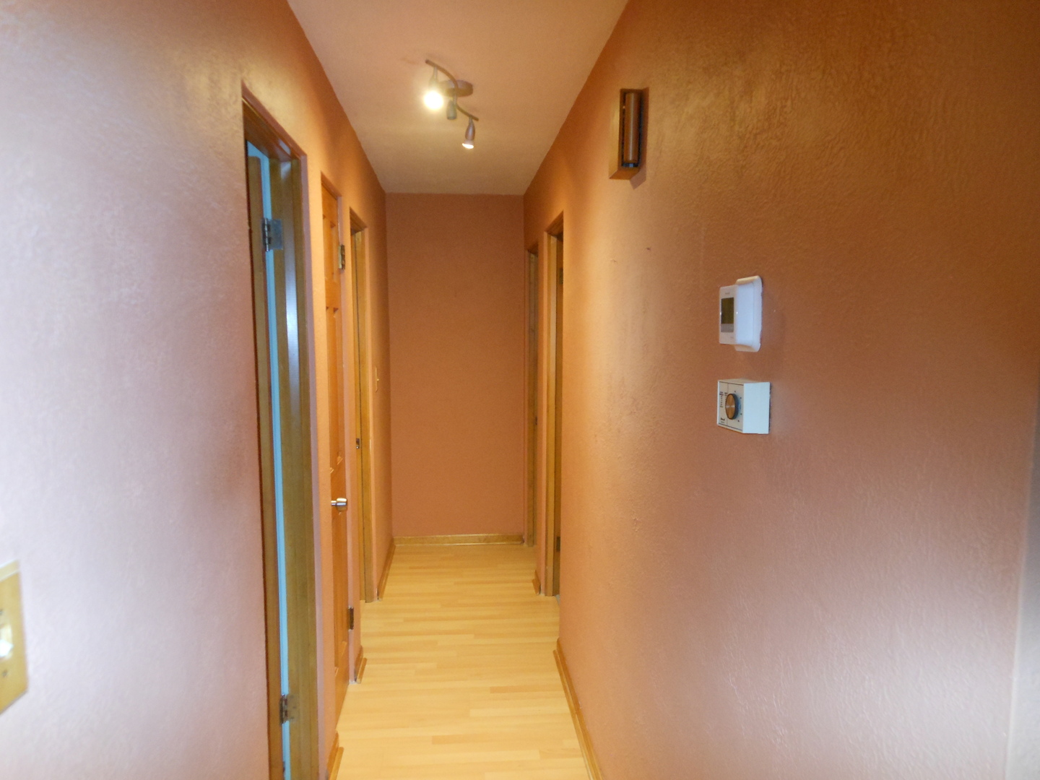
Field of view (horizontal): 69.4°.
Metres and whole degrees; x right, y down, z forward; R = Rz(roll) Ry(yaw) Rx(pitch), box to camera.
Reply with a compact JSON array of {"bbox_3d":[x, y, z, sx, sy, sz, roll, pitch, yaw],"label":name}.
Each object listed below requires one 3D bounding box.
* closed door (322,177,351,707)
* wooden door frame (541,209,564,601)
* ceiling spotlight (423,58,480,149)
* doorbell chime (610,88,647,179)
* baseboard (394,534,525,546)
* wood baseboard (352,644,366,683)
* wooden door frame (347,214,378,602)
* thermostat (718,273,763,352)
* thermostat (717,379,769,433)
[{"bbox_3d":[-0.737,0.278,2.912,0.040,2.030,0.470,0,5,-5],"label":"closed door"},{"bbox_3d":[0.226,0.199,3.806,0.110,2.050,0.750,0,5,-5],"label":"wooden door frame"},{"bbox_3d":[-0.234,-1.035,2.740,0.140,0.185,0.700,1,5,10],"label":"ceiling spotlight"},{"bbox_3d":[0.279,-0.670,1.984,0.058,0.200,0.115,0,5,-5],"label":"doorbell chime"},{"bbox_3d":[-0.447,1.064,5.322,0.915,0.062,0.020,0,5,-5],"label":"baseboard"},{"bbox_3d":[-0.720,1.235,3.381,0.024,0.063,0.240,0,5,-5],"label":"wood baseboard"},{"bbox_3d":[-0.836,0.207,3.729,0.110,2.050,0.670,0,5,-5],"label":"wooden door frame"},{"bbox_3d":[0.357,-0.123,1.225,0.040,0.117,0.088,0,5,-5],"label":"thermostat"},{"bbox_3d":[0.354,0.026,1.211,0.053,0.078,0.113,0,5,-5],"label":"thermostat"}]

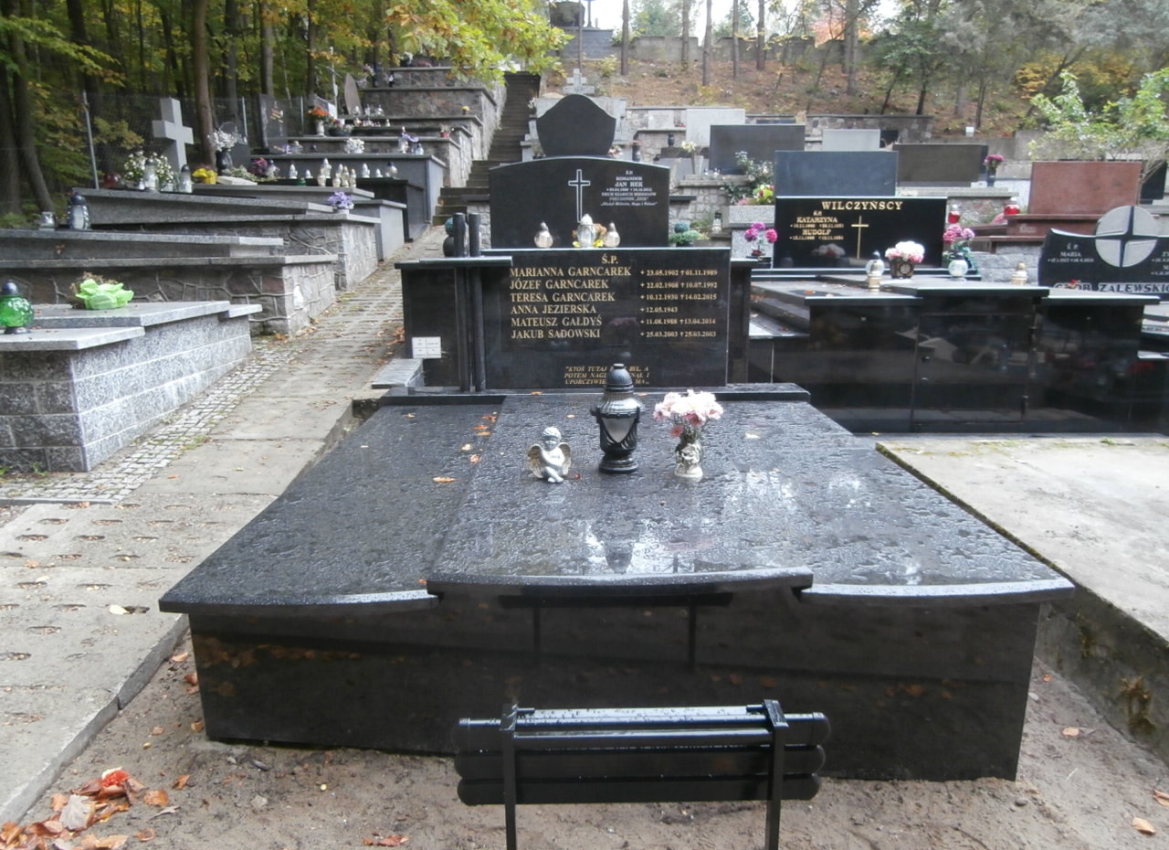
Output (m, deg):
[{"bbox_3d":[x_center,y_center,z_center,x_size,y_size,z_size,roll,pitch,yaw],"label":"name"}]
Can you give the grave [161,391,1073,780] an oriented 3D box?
[{"bbox_3d":[0.081,0.453,3.594,2.541,0.650,2.619,-1,13,-1],"label":"grave"}]

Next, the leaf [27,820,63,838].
[{"bbox_3d":[-1.325,0.988,1.991,0.088,0.022,0.050,-1,13,-1],"label":"leaf"}]

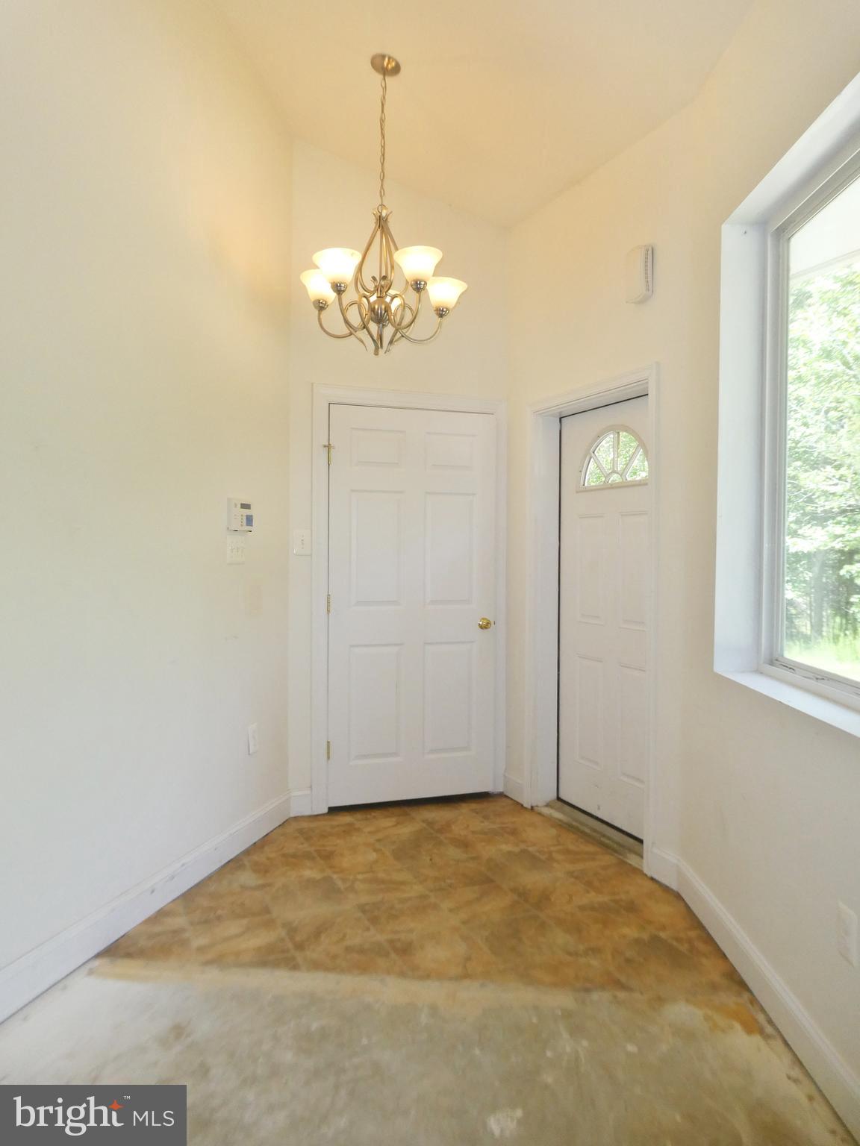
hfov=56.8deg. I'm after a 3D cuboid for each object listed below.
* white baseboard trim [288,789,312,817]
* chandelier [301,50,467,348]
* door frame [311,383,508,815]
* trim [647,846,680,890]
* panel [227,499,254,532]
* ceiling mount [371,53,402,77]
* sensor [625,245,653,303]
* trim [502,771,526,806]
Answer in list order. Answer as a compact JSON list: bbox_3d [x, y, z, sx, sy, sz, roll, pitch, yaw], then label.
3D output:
[{"bbox_3d":[-0.645,1.139,3.940,0.116,0.138,0.017,0,2,-21],"label":"white baseboard trim"},{"bbox_3d":[-0.185,-1.475,3.200,0.680,1.185,0.660,0,2,0],"label":"chandelier"},{"bbox_3d":[-0.103,0.138,4.169,1.072,2.134,0.100,0,2,-21],"label":"door frame"},{"bbox_3d":[0.930,1.171,3.134,0.017,0.136,0.153,0,2,-24],"label":"trim"},{"bbox_3d":[-0.813,-0.245,3.403,0.028,0.132,0.182,1,2,16],"label":"panel"},{"bbox_3d":[-0.178,-2.037,3.185,0.126,0.030,0.126,14,-4,1],"label":"ceiling mount"},{"bbox_3d":[0.852,-1.216,3.234,0.055,0.192,0.111,0,2,-24],"label":"sensor"},{"bbox_3d":[0.453,1.139,4.212,0.017,0.136,0.249,0,2,-24],"label":"trim"}]

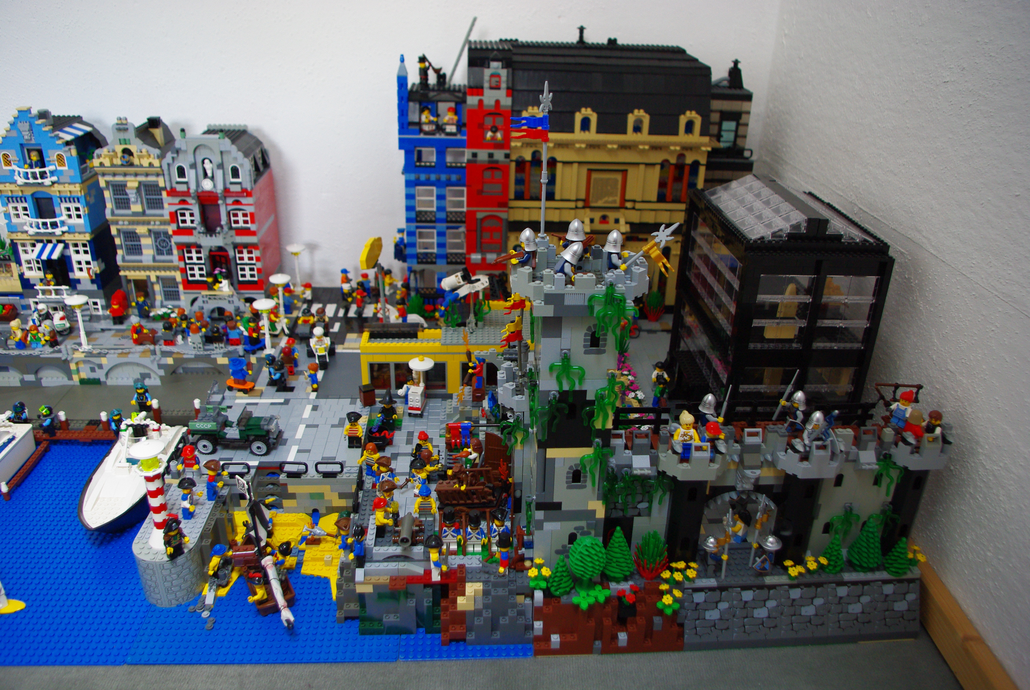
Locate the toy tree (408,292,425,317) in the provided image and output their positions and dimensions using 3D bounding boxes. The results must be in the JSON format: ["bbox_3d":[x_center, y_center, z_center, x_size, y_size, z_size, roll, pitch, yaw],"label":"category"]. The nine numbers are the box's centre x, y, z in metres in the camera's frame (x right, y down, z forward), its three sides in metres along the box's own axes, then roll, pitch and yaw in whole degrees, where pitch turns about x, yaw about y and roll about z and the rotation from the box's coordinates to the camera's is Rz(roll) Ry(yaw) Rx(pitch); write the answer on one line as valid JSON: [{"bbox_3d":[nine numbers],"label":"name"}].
[{"bbox_3d":[-0.161,-0.064,1.270,0.027,0.040,0.027,0,26,-4],"label":"toy tree"}]

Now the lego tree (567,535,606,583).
[{"bbox_3d":[0.064,0.201,0.720,0.036,0.058,0.036,0,26,-4],"label":"lego tree"}]

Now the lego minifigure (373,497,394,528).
[{"bbox_3d":[-0.130,0.170,0.767,0.021,0.043,0.022,-3,27,-9],"label":"lego minifigure"}]

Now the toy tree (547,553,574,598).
[{"bbox_3d":[0.043,0.209,0.714,0.025,0.041,0.025,0,26,-4],"label":"toy tree"}]

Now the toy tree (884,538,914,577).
[{"bbox_3d":[0.377,0.204,0.757,0.027,0.041,0.027,0,26,-4],"label":"toy tree"}]

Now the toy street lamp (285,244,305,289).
[{"bbox_3d":[-0.383,-0.136,1.357,0.032,0.081,0.032,0,26,-4],"label":"toy street lamp"}]

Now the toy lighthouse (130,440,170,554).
[{"bbox_3d":[-0.344,0.144,0.746,0.033,0.113,0.033,0,26,-4],"label":"toy lighthouse"}]

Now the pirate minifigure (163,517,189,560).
[{"bbox_3d":[-0.327,0.183,0.743,0.026,0.046,0.015,-17,32,-33],"label":"pirate minifigure"}]

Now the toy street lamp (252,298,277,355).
[{"bbox_3d":[-0.362,-0.025,1.122,0.032,0.079,0.032,0,26,-4],"label":"toy street lamp"}]

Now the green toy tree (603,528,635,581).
[{"bbox_3d":[0.098,0.192,0.728,0.031,0.061,0.031,0,26,-4],"label":"green toy tree"}]

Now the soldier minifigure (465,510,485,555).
[{"bbox_3d":[-0.040,0.182,0.756,0.023,0.046,0.015,0,26,-4],"label":"soldier minifigure"}]

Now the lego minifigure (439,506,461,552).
[{"bbox_3d":[-0.063,0.179,0.753,0.024,0.046,0.015,0,26,-4],"label":"lego minifigure"}]

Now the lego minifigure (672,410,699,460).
[{"bbox_3d":[0.154,0.082,0.700,0.025,0.047,0.013,5,26,7],"label":"lego minifigure"}]

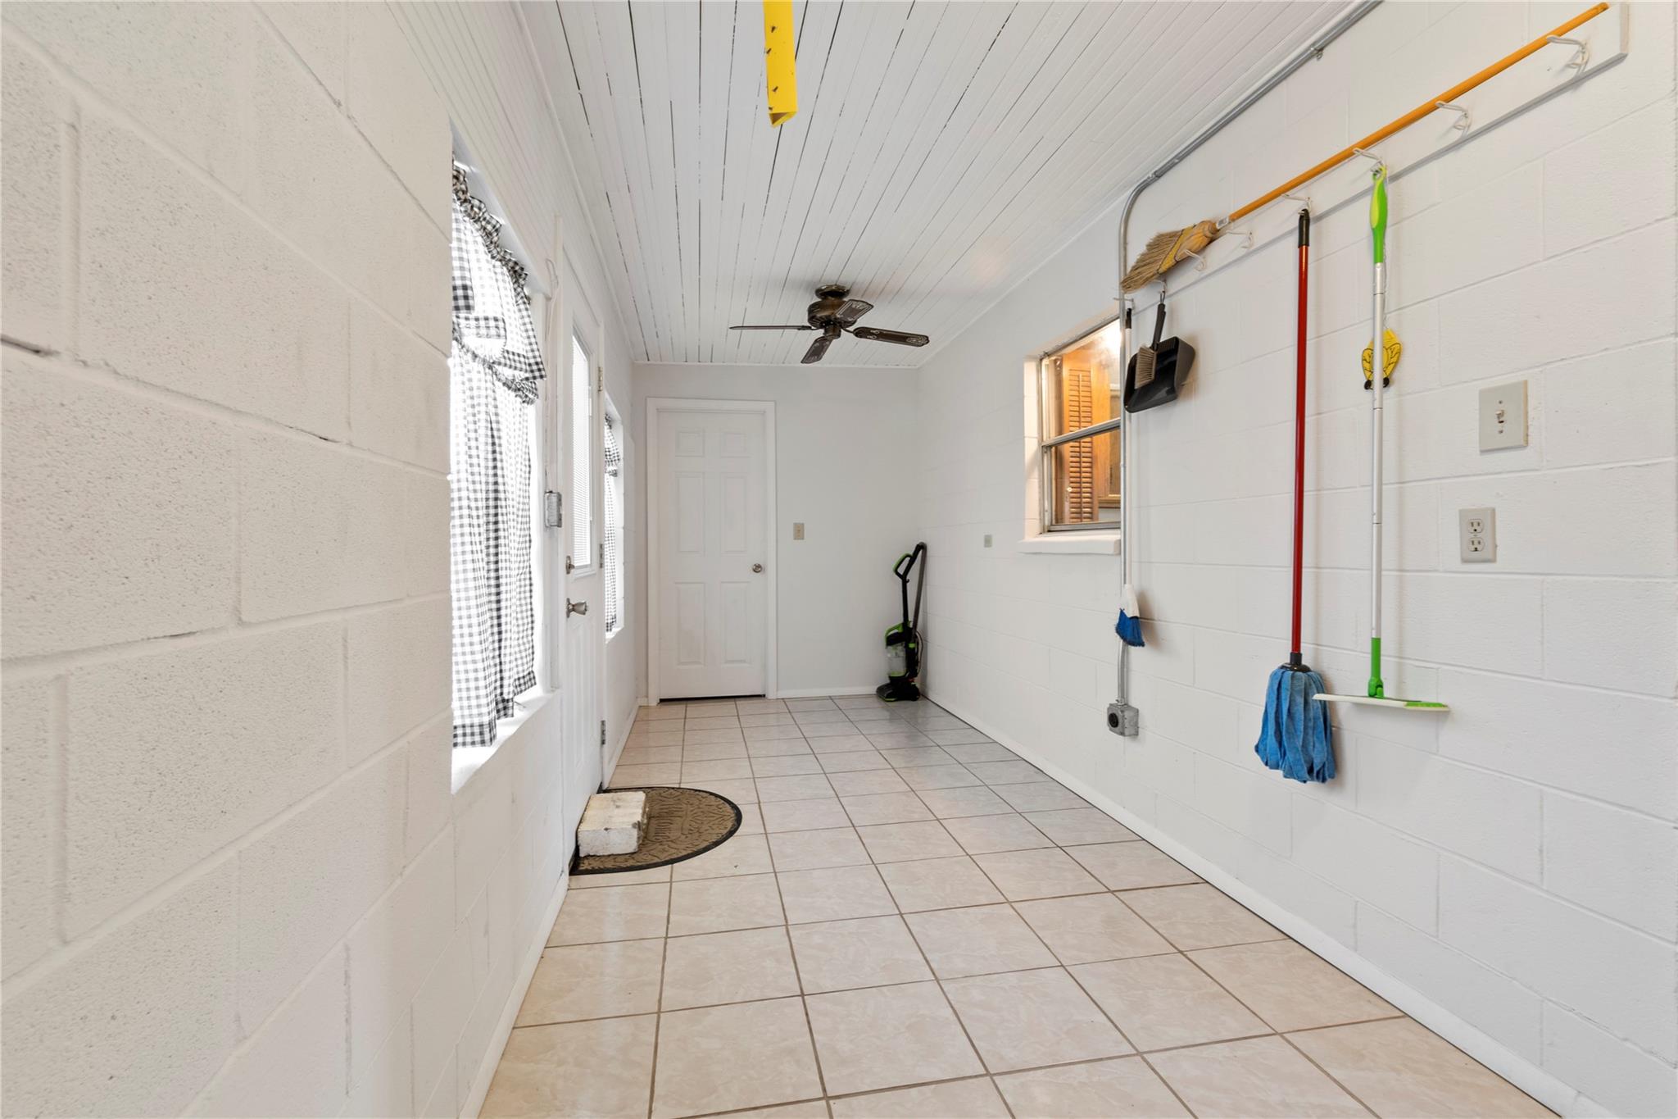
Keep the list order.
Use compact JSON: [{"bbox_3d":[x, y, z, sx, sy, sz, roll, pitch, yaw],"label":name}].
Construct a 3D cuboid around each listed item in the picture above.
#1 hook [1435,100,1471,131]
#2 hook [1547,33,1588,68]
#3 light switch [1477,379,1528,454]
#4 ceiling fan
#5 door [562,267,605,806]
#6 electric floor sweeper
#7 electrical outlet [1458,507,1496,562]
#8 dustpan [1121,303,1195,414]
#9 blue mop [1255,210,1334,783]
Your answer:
[{"bbox_3d":[1.287,-0.930,1.472,0.078,0.060,0.024,0,1,-10],"label":"hook"},{"bbox_3d":[1.322,-0.921,1.272,0.082,0.060,0.024,0,1,-10],"label":"hook"},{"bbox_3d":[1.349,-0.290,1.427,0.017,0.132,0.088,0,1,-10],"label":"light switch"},{"bbox_3d":[-0.025,-1.290,3.671,1.080,0.280,1.080,0,1,-6],"label":"ceiling fan"},{"bbox_3d":[-1.012,-0.023,2.733,0.050,2.040,0.830,0,1,-10],"label":"door"},{"bbox_3d":[0.462,0.444,5.096,0.370,1.135,0.290,0,1,-10],"label":"electric floor sweeper"},{"bbox_3d":[1.345,-0.049,1.476,0.010,0.115,0.071,0,1,-10],"label":"electrical outlet"},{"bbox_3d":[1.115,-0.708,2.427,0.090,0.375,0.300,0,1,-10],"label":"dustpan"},{"bbox_3d":[1.186,-0.165,1.826,0.145,1.465,0.170,0,1,-10],"label":"blue mop"}]

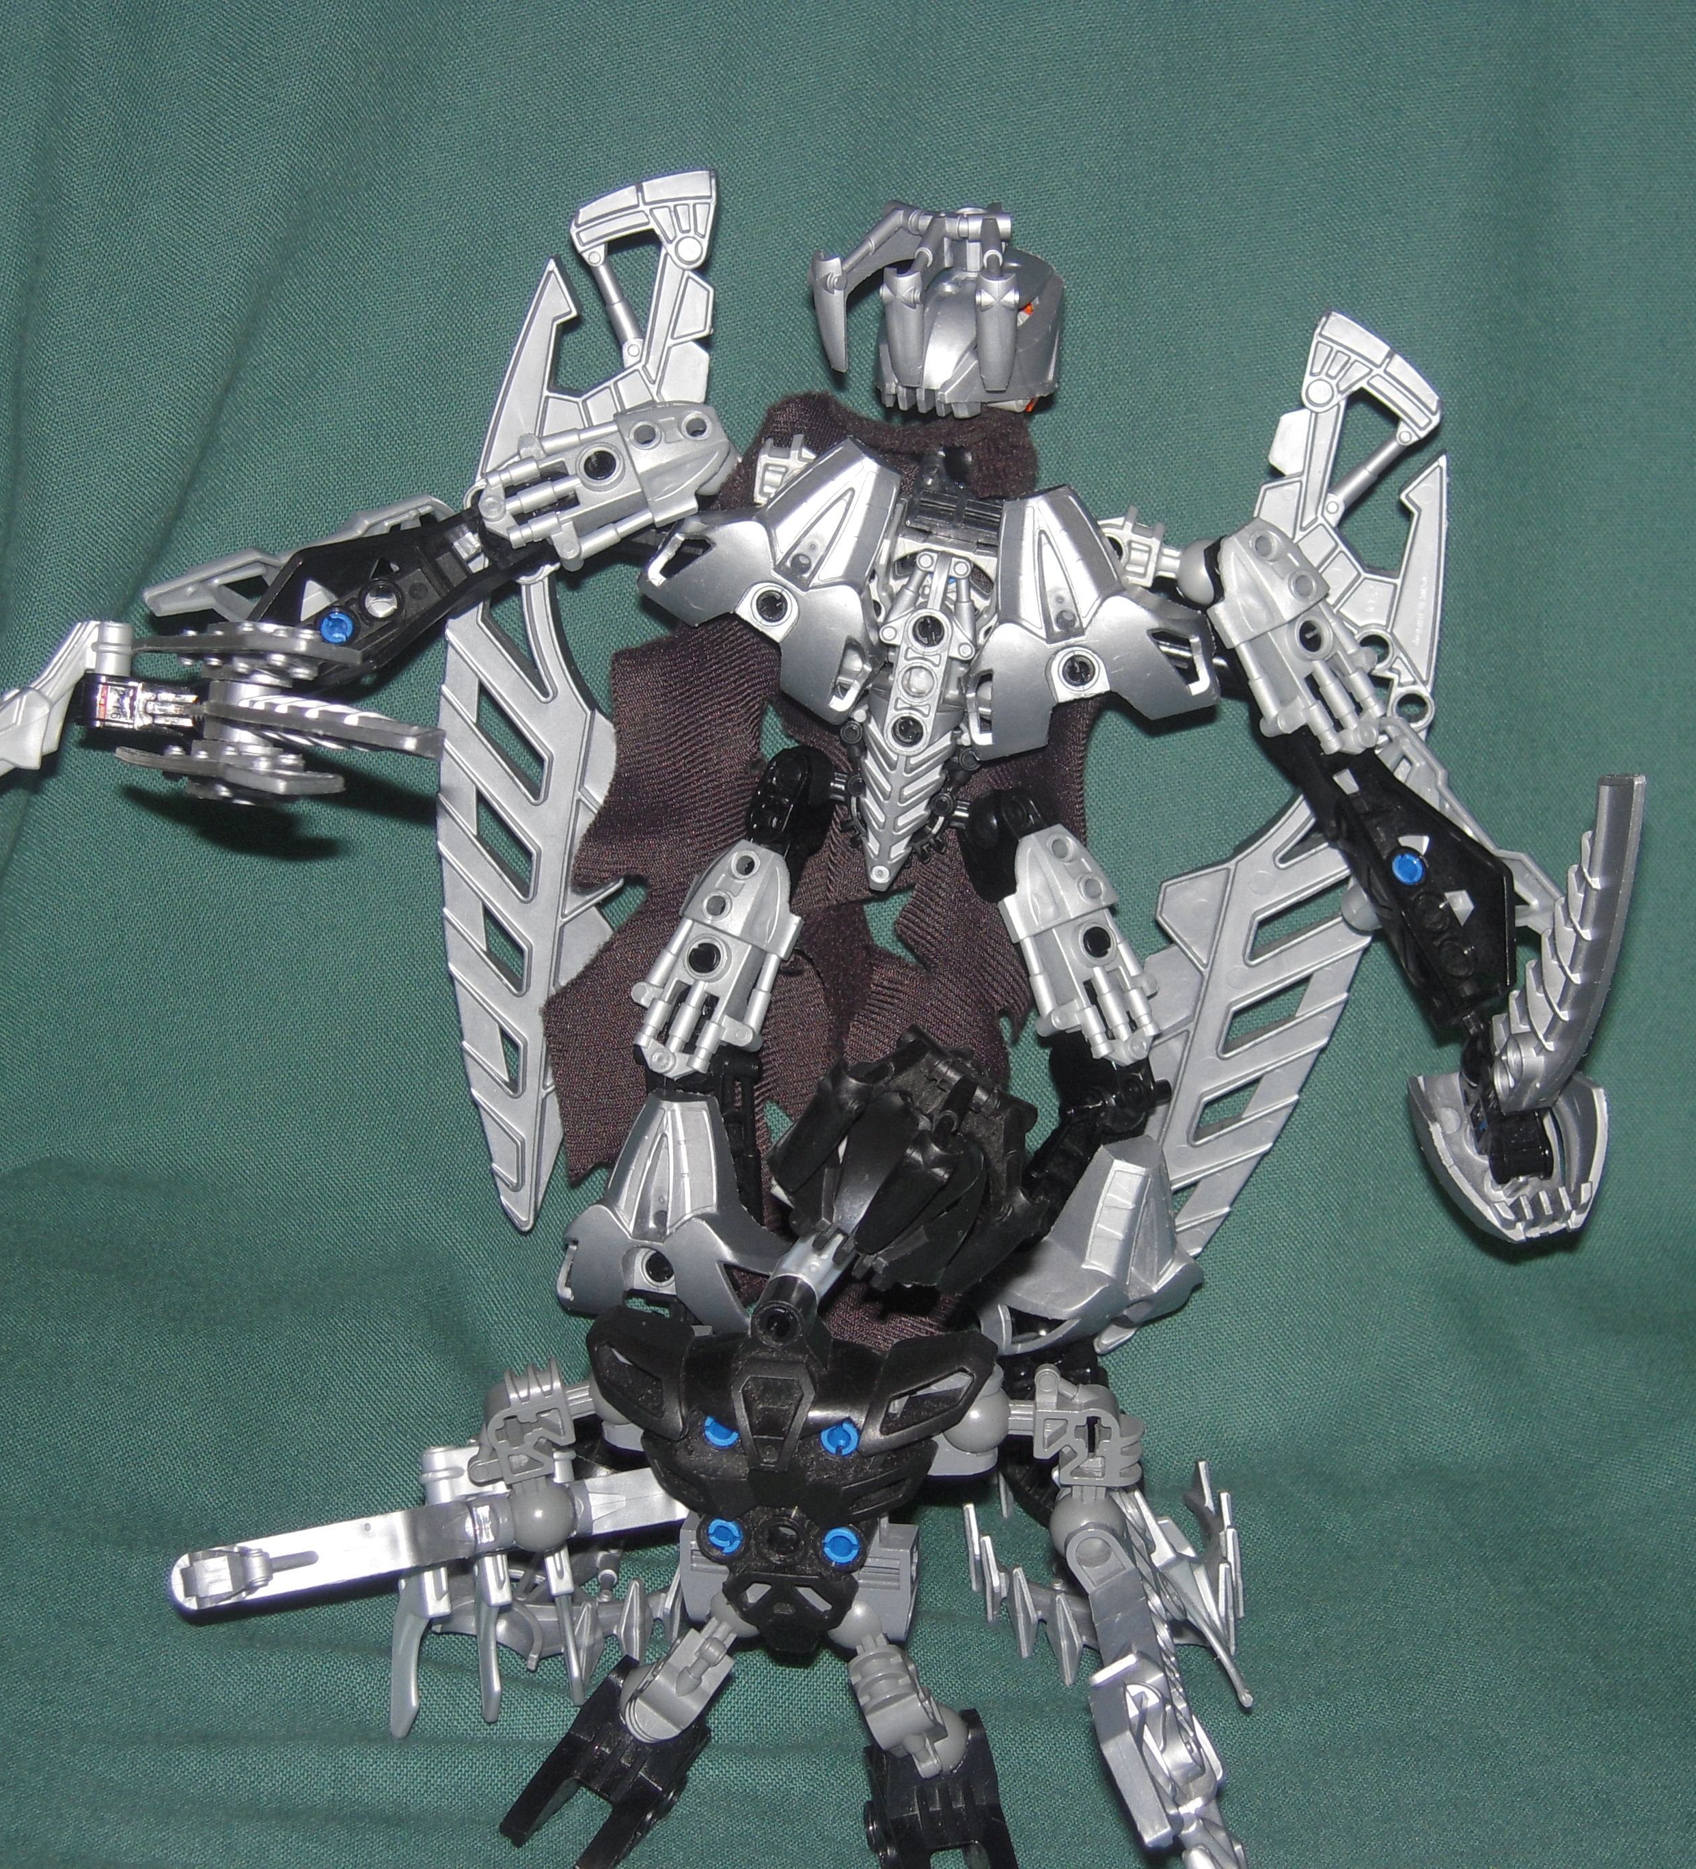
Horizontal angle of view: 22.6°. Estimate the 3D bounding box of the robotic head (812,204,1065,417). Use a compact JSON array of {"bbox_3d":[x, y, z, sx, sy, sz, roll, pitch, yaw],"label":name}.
[{"bbox_3d":[0.014,-0.095,0.638,0.033,0.032,0.028,11,19,31],"label":"robotic head"}]

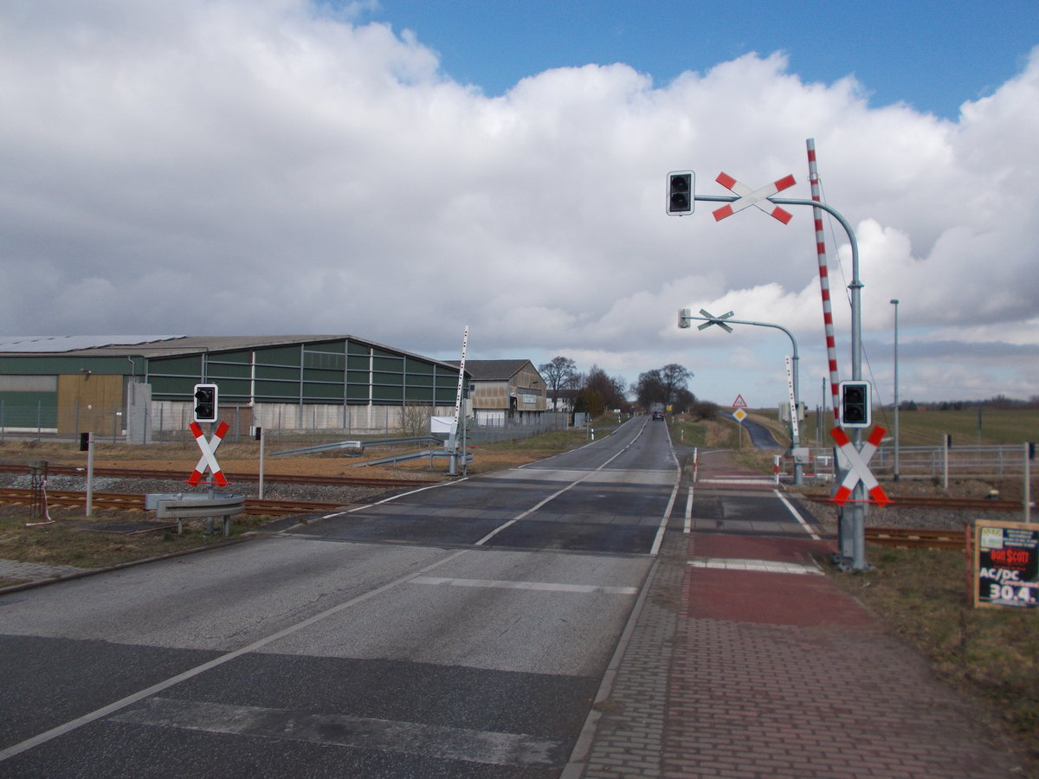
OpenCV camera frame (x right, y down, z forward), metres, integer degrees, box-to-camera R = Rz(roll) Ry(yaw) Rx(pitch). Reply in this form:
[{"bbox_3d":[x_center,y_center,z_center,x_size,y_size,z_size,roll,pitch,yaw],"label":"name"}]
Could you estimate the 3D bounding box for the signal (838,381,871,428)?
[{"bbox_3d":[4.944,0.219,11.500,0.455,0.695,0.330,0,-2,16],"label":"signal"}]

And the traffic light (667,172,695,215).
[{"bbox_3d":[2.531,-3.081,12.250,0.455,0.695,0.330,0,-2,16],"label":"traffic light"}]

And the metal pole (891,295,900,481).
[{"bbox_3d":[13.321,0.031,27.600,0.300,6.400,0.220,1,-2,-14],"label":"metal pole"}]

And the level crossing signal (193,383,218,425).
[{"bbox_3d":[-5.654,0.257,14.050,0.455,0.695,0.330,1,-2,6],"label":"level crossing signal"}]

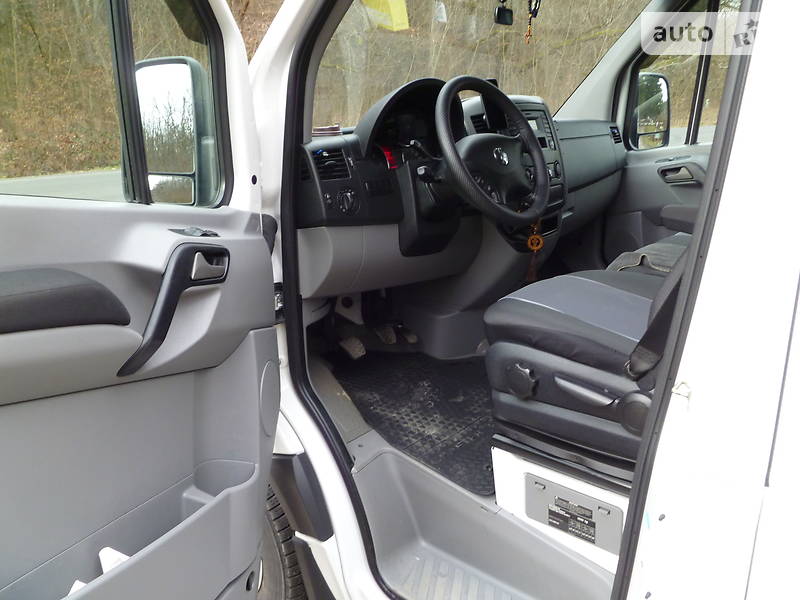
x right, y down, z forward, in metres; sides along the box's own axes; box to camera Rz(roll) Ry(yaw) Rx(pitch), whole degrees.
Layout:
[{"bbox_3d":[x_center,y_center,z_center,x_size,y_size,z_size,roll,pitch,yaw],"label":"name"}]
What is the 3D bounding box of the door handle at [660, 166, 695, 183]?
[{"bbox_3d":[1.065,-0.481,2.488,0.125,0.060,0.040,8,20,39],"label":"door handle"}]

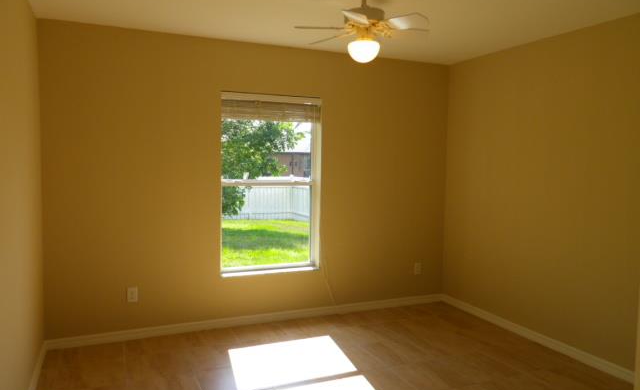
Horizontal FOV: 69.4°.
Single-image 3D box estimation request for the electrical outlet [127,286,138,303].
[{"bbox_3d":[-1.481,0.793,3.663,0.072,0.117,0.012,-1,4,-23],"label":"electrical outlet"}]

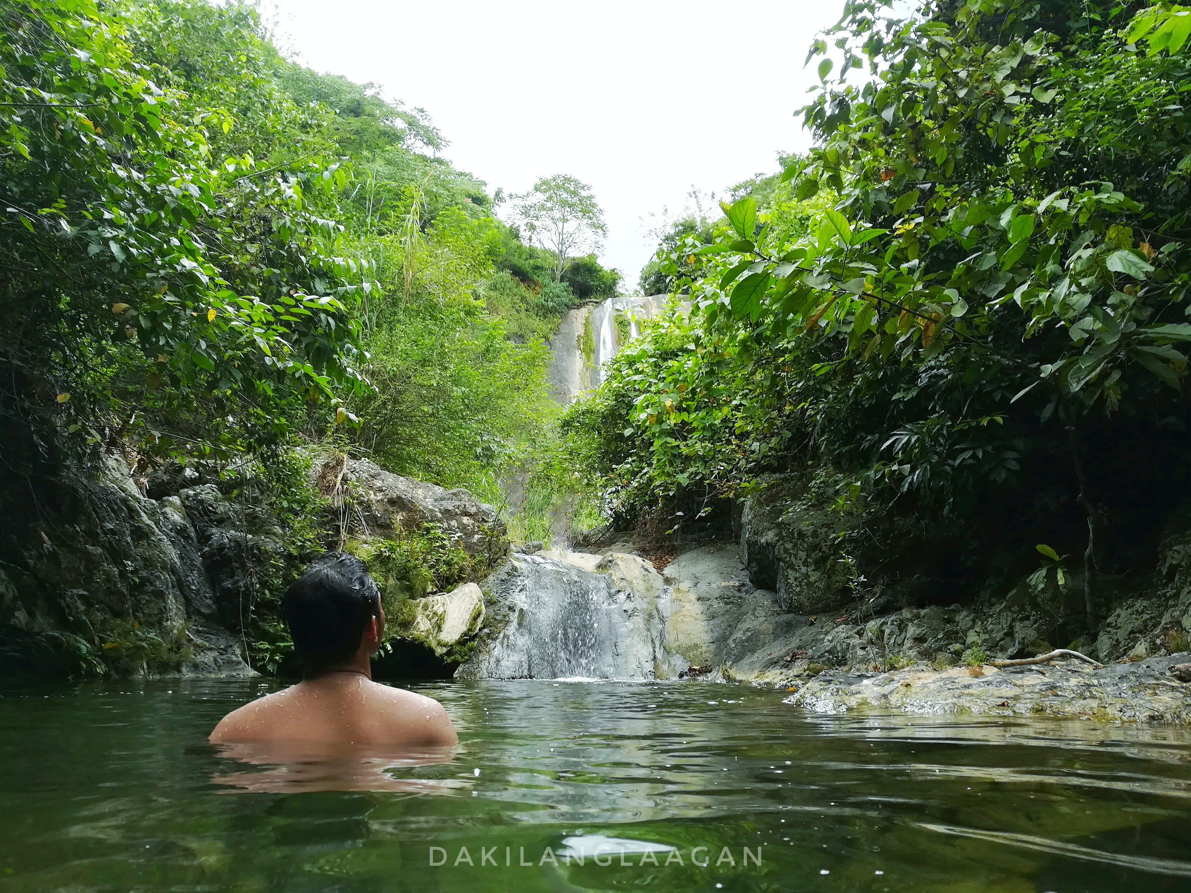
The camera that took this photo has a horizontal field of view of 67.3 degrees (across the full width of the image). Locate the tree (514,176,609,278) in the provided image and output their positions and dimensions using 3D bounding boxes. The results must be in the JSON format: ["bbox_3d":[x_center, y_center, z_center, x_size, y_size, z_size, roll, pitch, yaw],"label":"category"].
[{"bbox_3d":[-1.640,-10.150,41.400,4.400,5.300,4.200,0,-13,0],"label":"tree"}]

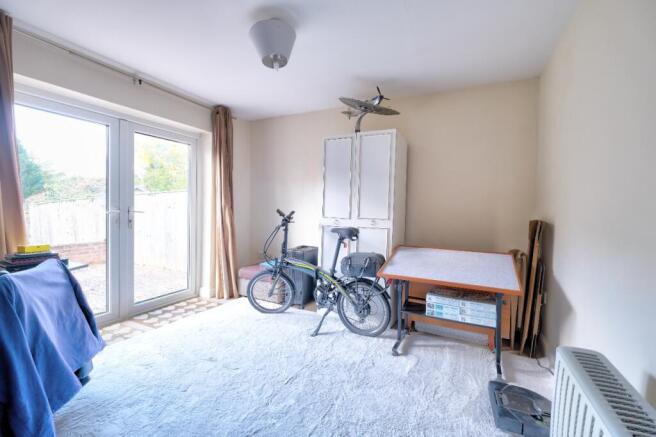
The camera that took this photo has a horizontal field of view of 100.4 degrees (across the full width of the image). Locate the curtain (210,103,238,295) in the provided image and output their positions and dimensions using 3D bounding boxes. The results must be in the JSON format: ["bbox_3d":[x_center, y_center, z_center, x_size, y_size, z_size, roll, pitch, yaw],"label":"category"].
[{"bbox_3d":[-1.266,-0.172,3.344,0.180,2.340,0.330,2,2,27],"label":"curtain"}]

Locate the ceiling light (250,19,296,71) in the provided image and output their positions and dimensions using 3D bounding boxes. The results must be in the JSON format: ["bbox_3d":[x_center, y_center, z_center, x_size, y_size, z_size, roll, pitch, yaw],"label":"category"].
[{"bbox_3d":[-0.361,-1.160,1.863,0.310,0.200,0.310,1,2,0],"label":"ceiling light"}]

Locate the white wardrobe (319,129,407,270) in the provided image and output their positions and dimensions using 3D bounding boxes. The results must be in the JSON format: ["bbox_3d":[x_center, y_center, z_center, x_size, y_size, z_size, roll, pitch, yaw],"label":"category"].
[{"bbox_3d":[0.381,0.102,2.982,0.785,1.900,0.490,2,2,27],"label":"white wardrobe"}]

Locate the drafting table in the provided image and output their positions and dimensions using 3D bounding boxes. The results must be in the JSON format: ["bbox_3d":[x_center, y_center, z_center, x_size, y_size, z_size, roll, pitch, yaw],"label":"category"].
[{"bbox_3d":[0.941,0.689,2.204,0.930,0.810,0.660,2,2,27],"label":"drafting table"}]

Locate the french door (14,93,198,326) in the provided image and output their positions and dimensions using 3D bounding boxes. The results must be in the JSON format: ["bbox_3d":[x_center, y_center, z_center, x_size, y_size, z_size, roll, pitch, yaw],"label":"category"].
[{"bbox_3d":[-2.026,0.025,2.641,0.090,1.970,1.740,2,2,27],"label":"french door"}]

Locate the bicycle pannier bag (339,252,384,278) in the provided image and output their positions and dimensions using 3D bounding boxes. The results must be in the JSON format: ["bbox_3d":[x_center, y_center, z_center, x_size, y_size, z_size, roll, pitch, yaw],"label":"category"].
[{"bbox_3d":[0.307,0.407,2.447,0.330,0.205,0.190,2,2,27],"label":"bicycle pannier bag"}]

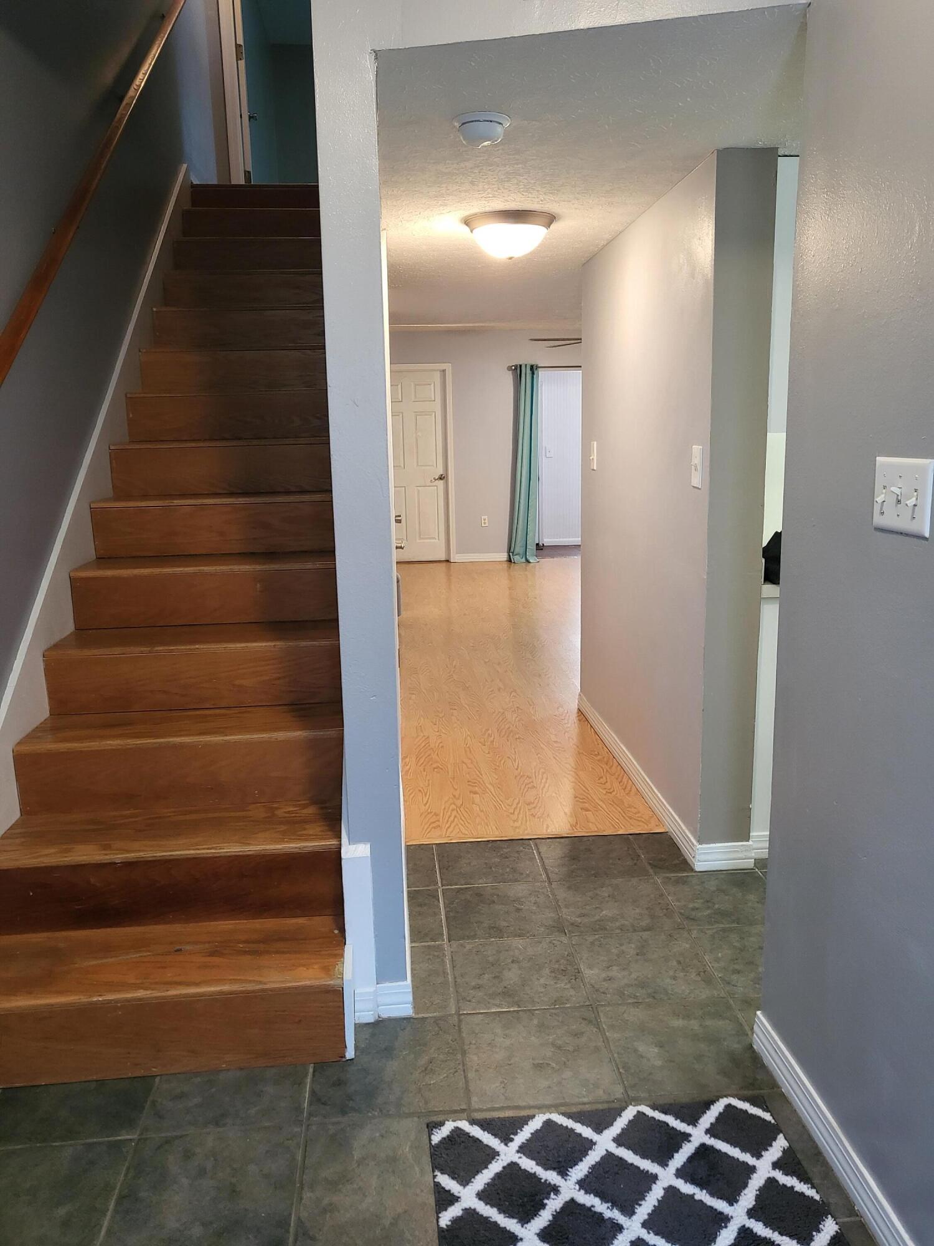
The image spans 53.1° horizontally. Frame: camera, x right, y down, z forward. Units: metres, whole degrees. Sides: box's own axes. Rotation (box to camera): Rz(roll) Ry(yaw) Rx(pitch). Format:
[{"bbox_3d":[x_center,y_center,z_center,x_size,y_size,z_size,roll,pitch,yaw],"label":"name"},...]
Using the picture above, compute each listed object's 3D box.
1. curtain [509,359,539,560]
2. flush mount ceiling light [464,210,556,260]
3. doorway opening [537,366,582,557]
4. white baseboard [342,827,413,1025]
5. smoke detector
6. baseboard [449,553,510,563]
[{"bbox_3d":[0.613,-1.682,9.980,0.330,2.076,0.120,-2,11,-5],"label":"curtain"},{"bbox_3d":[0.155,-1.356,3.314,0.325,0.135,0.325,-2,11,-5],"label":"flush mount ceiling light"},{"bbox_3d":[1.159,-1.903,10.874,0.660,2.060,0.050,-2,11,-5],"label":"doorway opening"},{"bbox_3d":[-0.206,0.701,2.175,0.150,0.450,0.090,-2,11,-5],"label":"white baseboard"},{"bbox_3d":[0.036,-1.169,2.236,0.140,0.056,0.140,-2,11,-5],"label":"smoke detector"},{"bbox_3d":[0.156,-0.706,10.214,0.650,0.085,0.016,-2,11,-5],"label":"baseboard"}]

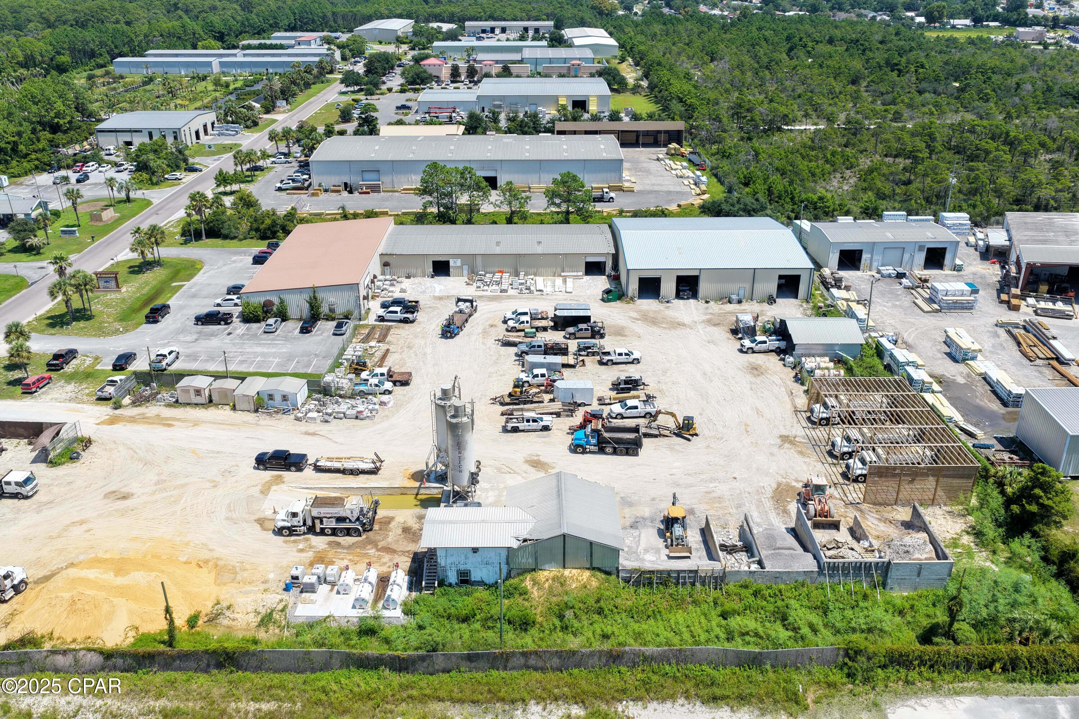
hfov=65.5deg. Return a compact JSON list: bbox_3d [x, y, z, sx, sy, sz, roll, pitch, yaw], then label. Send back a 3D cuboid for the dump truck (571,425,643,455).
[{"bbox_3d":[7.980,9.100,97.657,8.300,3.300,2.600,2,26,4],"label":"dump truck"}]

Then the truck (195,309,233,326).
[{"bbox_3d":[-51.150,-6.618,131.931,5.750,1.900,2.000,0,26,0],"label":"truck"}]

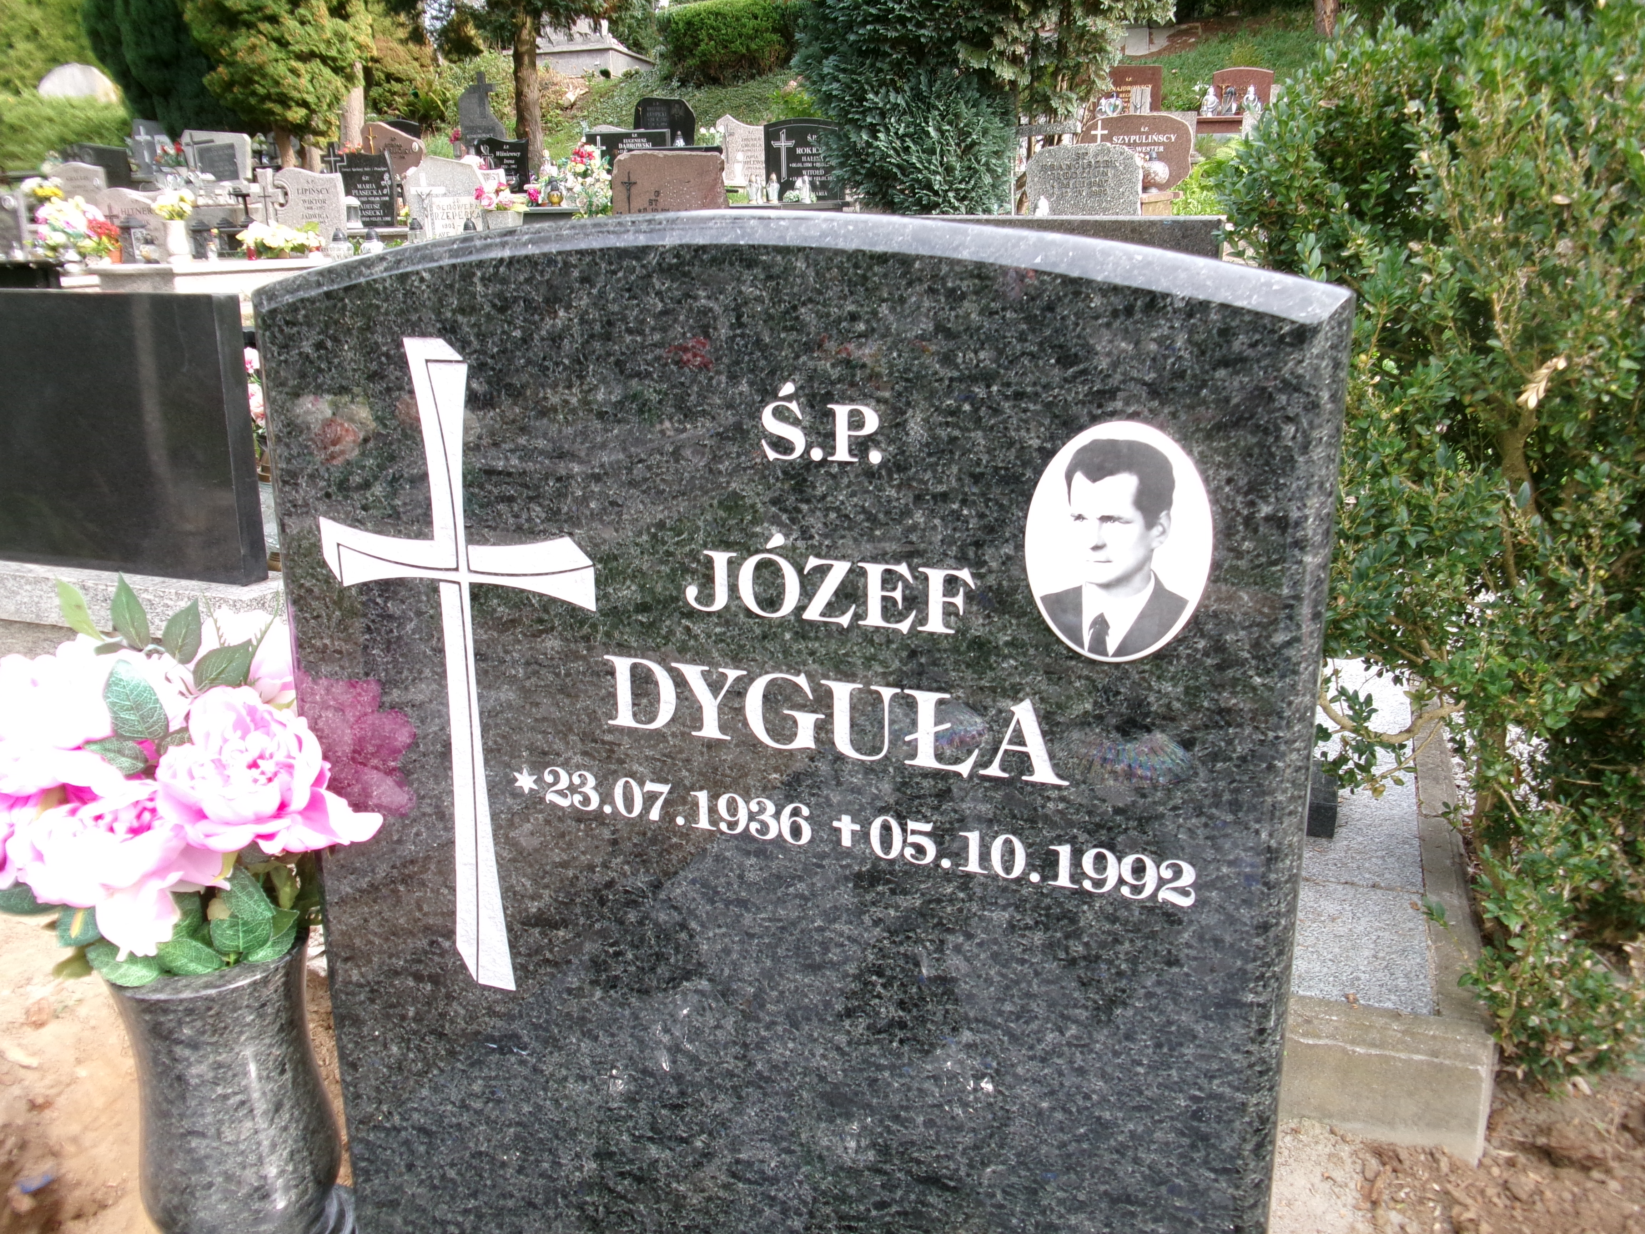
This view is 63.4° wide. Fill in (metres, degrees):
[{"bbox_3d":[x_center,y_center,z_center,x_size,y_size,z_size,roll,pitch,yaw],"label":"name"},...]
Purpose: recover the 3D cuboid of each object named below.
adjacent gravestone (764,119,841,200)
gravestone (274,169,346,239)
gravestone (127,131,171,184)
[{"bbox_3d":[-0.146,-3.720,10.842,0.660,0.670,0.090,3,15,14],"label":"adjacent gravestone"},{"bbox_3d":[-3.977,-3.154,10.340,0.590,0.660,0.090,6,16,21],"label":"gravestone"},{"bbox_3d":[-7.333,-5.089,14.546,0.500,0.620,0.100,-5,16,-17],"label":"gravestone"}]

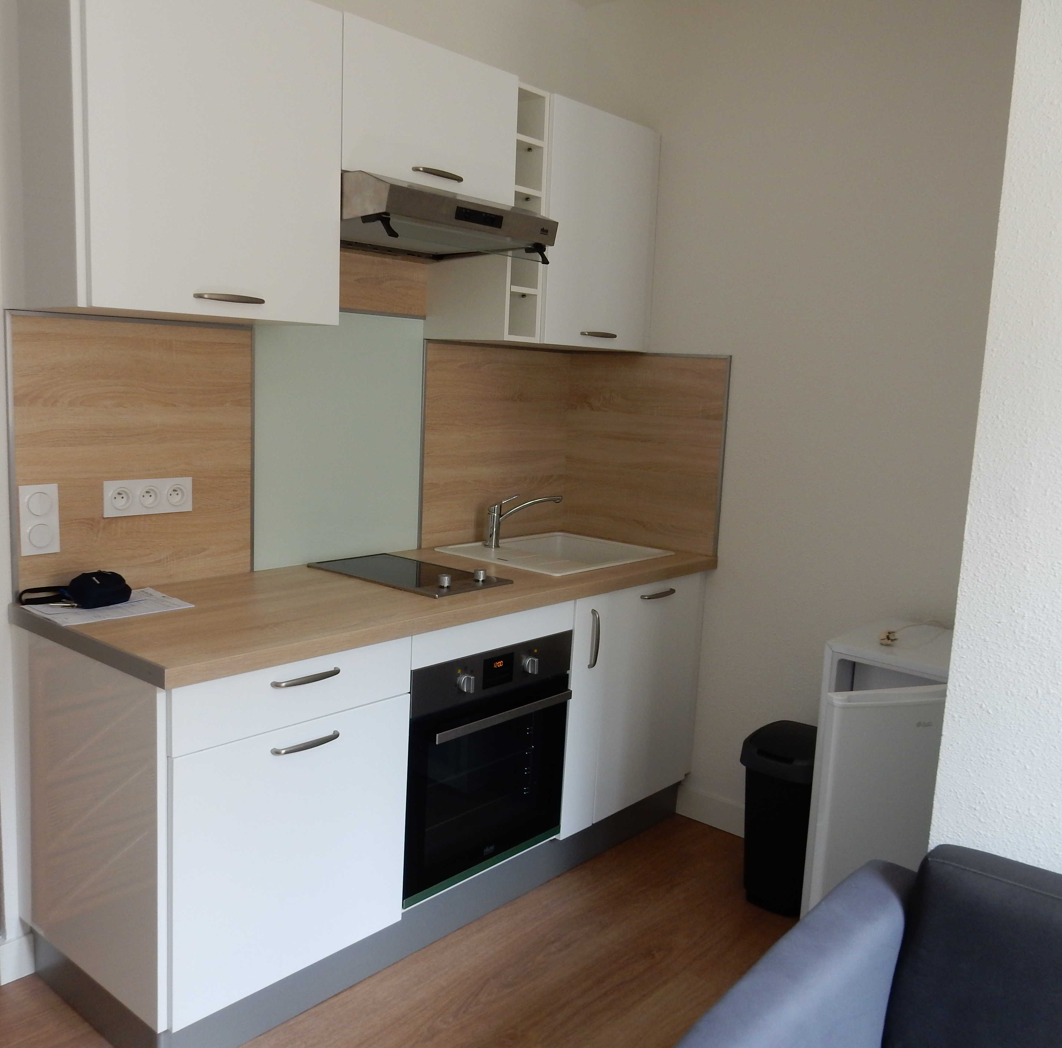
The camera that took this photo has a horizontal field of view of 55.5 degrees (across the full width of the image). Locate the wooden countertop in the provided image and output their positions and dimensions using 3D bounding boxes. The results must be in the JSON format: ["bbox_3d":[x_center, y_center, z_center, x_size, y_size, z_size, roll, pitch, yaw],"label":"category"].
[{"bbox_3d":[-0.274,0.162,2.759,0.657,0.041,1.934,10,11,40],"label":"wooden countertop"}]

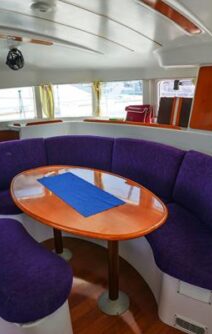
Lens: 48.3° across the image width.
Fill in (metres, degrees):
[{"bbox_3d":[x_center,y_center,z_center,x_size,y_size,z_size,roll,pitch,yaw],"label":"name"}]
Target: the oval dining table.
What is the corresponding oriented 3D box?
[{"bbox_3d":[-0.177,0.513,1.776,0.800,0.745,1.270,-16,23,-38],"label":"oval dining table"}]

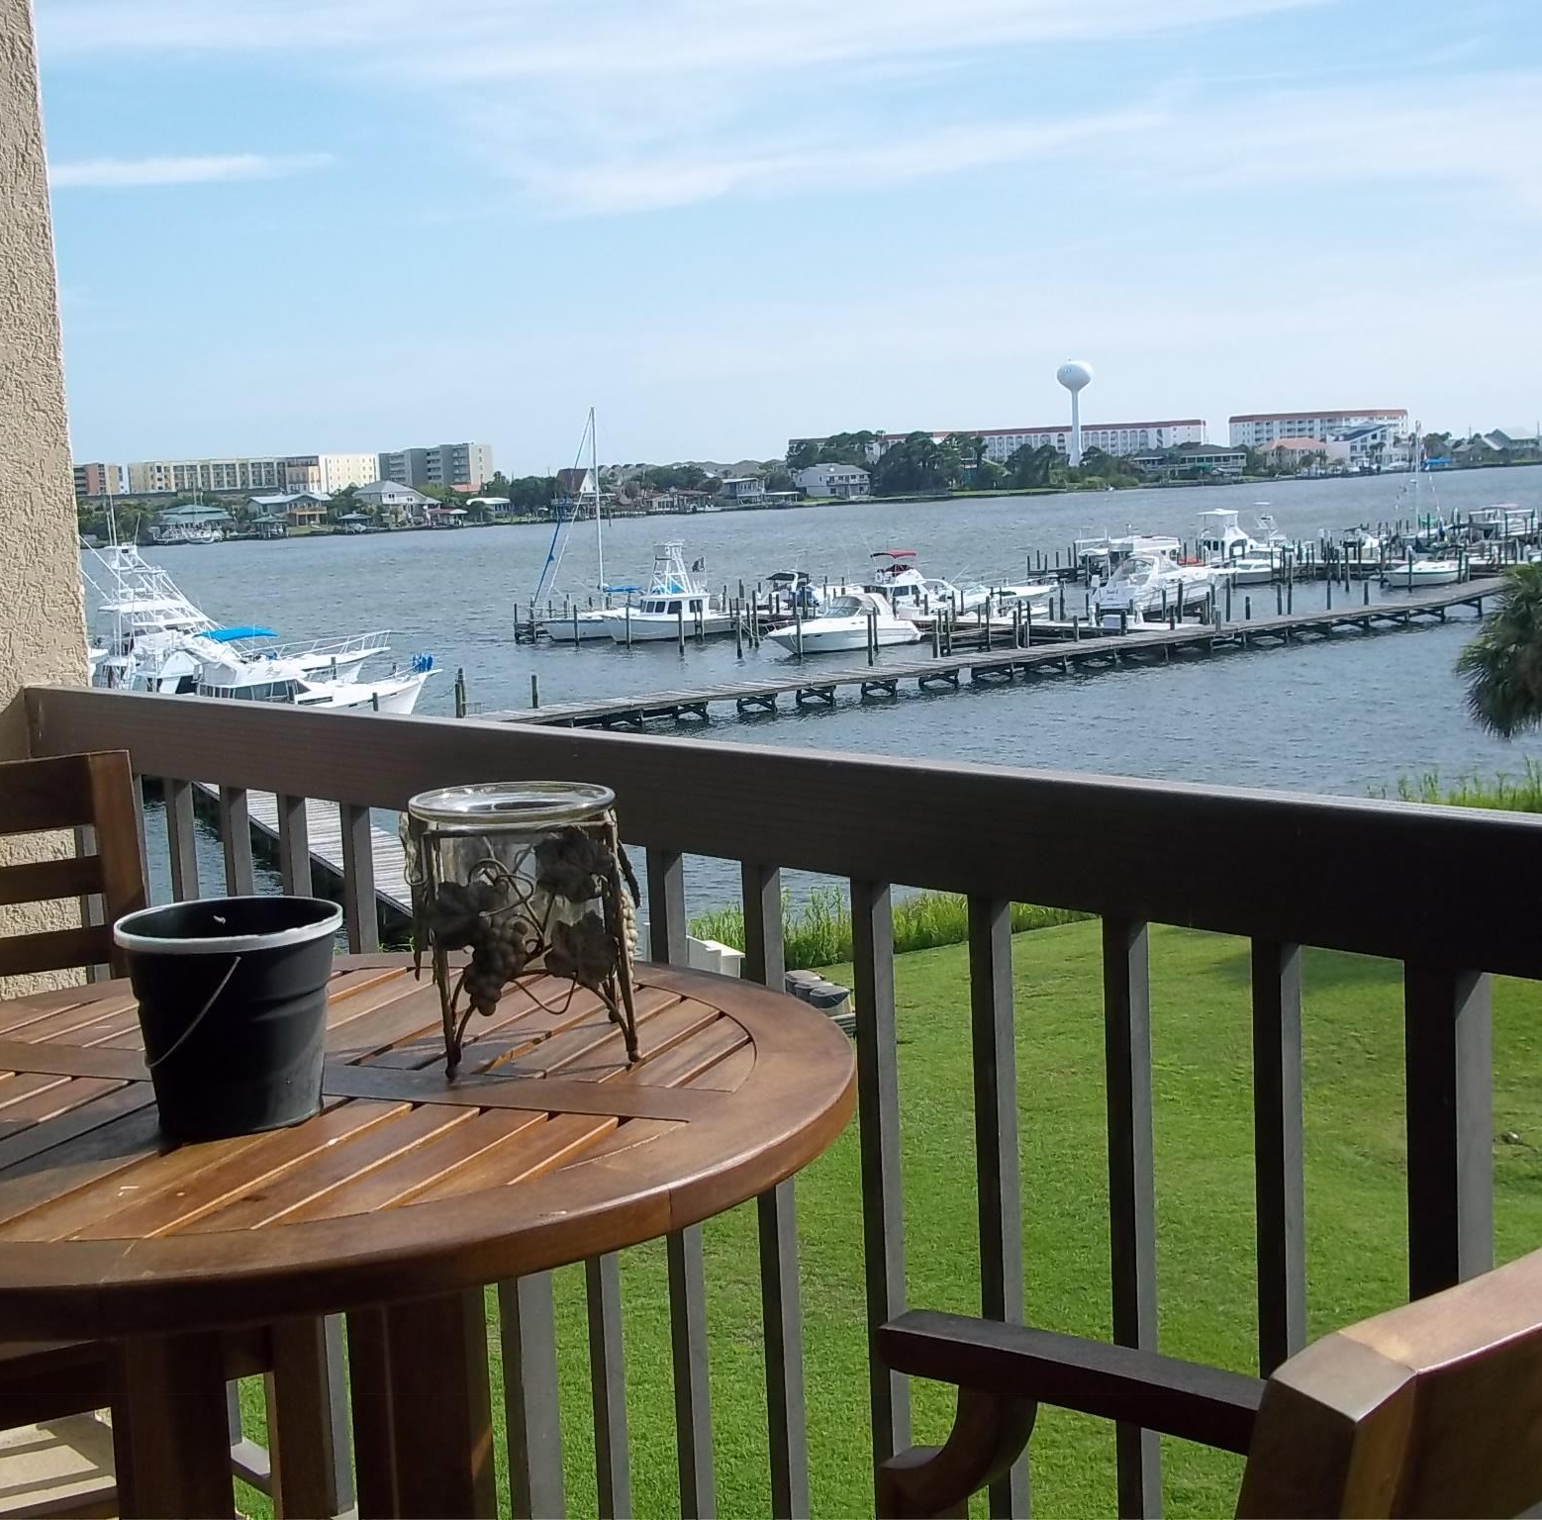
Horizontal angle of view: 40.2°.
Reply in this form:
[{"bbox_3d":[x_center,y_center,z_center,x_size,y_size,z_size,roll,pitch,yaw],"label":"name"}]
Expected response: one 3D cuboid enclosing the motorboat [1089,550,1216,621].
[{"bbox_3d":[19.913,-9.303,108.861,8.500,3.200,2.800,-10,11,-44],"label":"motorboat"}]

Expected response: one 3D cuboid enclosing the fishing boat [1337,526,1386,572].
[{"bbox_3d":[38.570,-13.669,137.653,2.400,2.900,5.800,3,10,38],"label":"fishing boat"}]

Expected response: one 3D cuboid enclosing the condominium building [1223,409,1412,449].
[{"bbox_3d":[189.692,-111.342,730.877,61.000,17.500,18.000,-4,8,-12],"label":"condominium building"}]

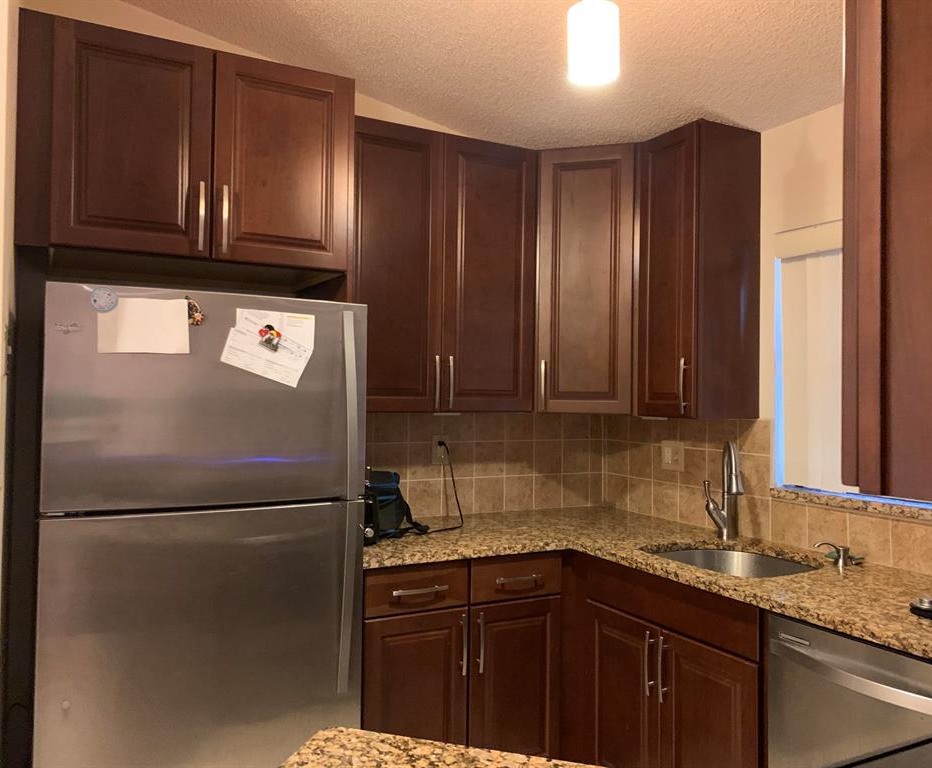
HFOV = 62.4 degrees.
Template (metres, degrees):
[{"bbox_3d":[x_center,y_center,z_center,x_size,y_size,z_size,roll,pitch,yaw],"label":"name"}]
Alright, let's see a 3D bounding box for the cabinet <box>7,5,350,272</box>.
[{"bbox_3d":[-0.909,-0.665,2.495,0.910,0.611,0.623,1,-1,-28],"label":"cabinet"}]

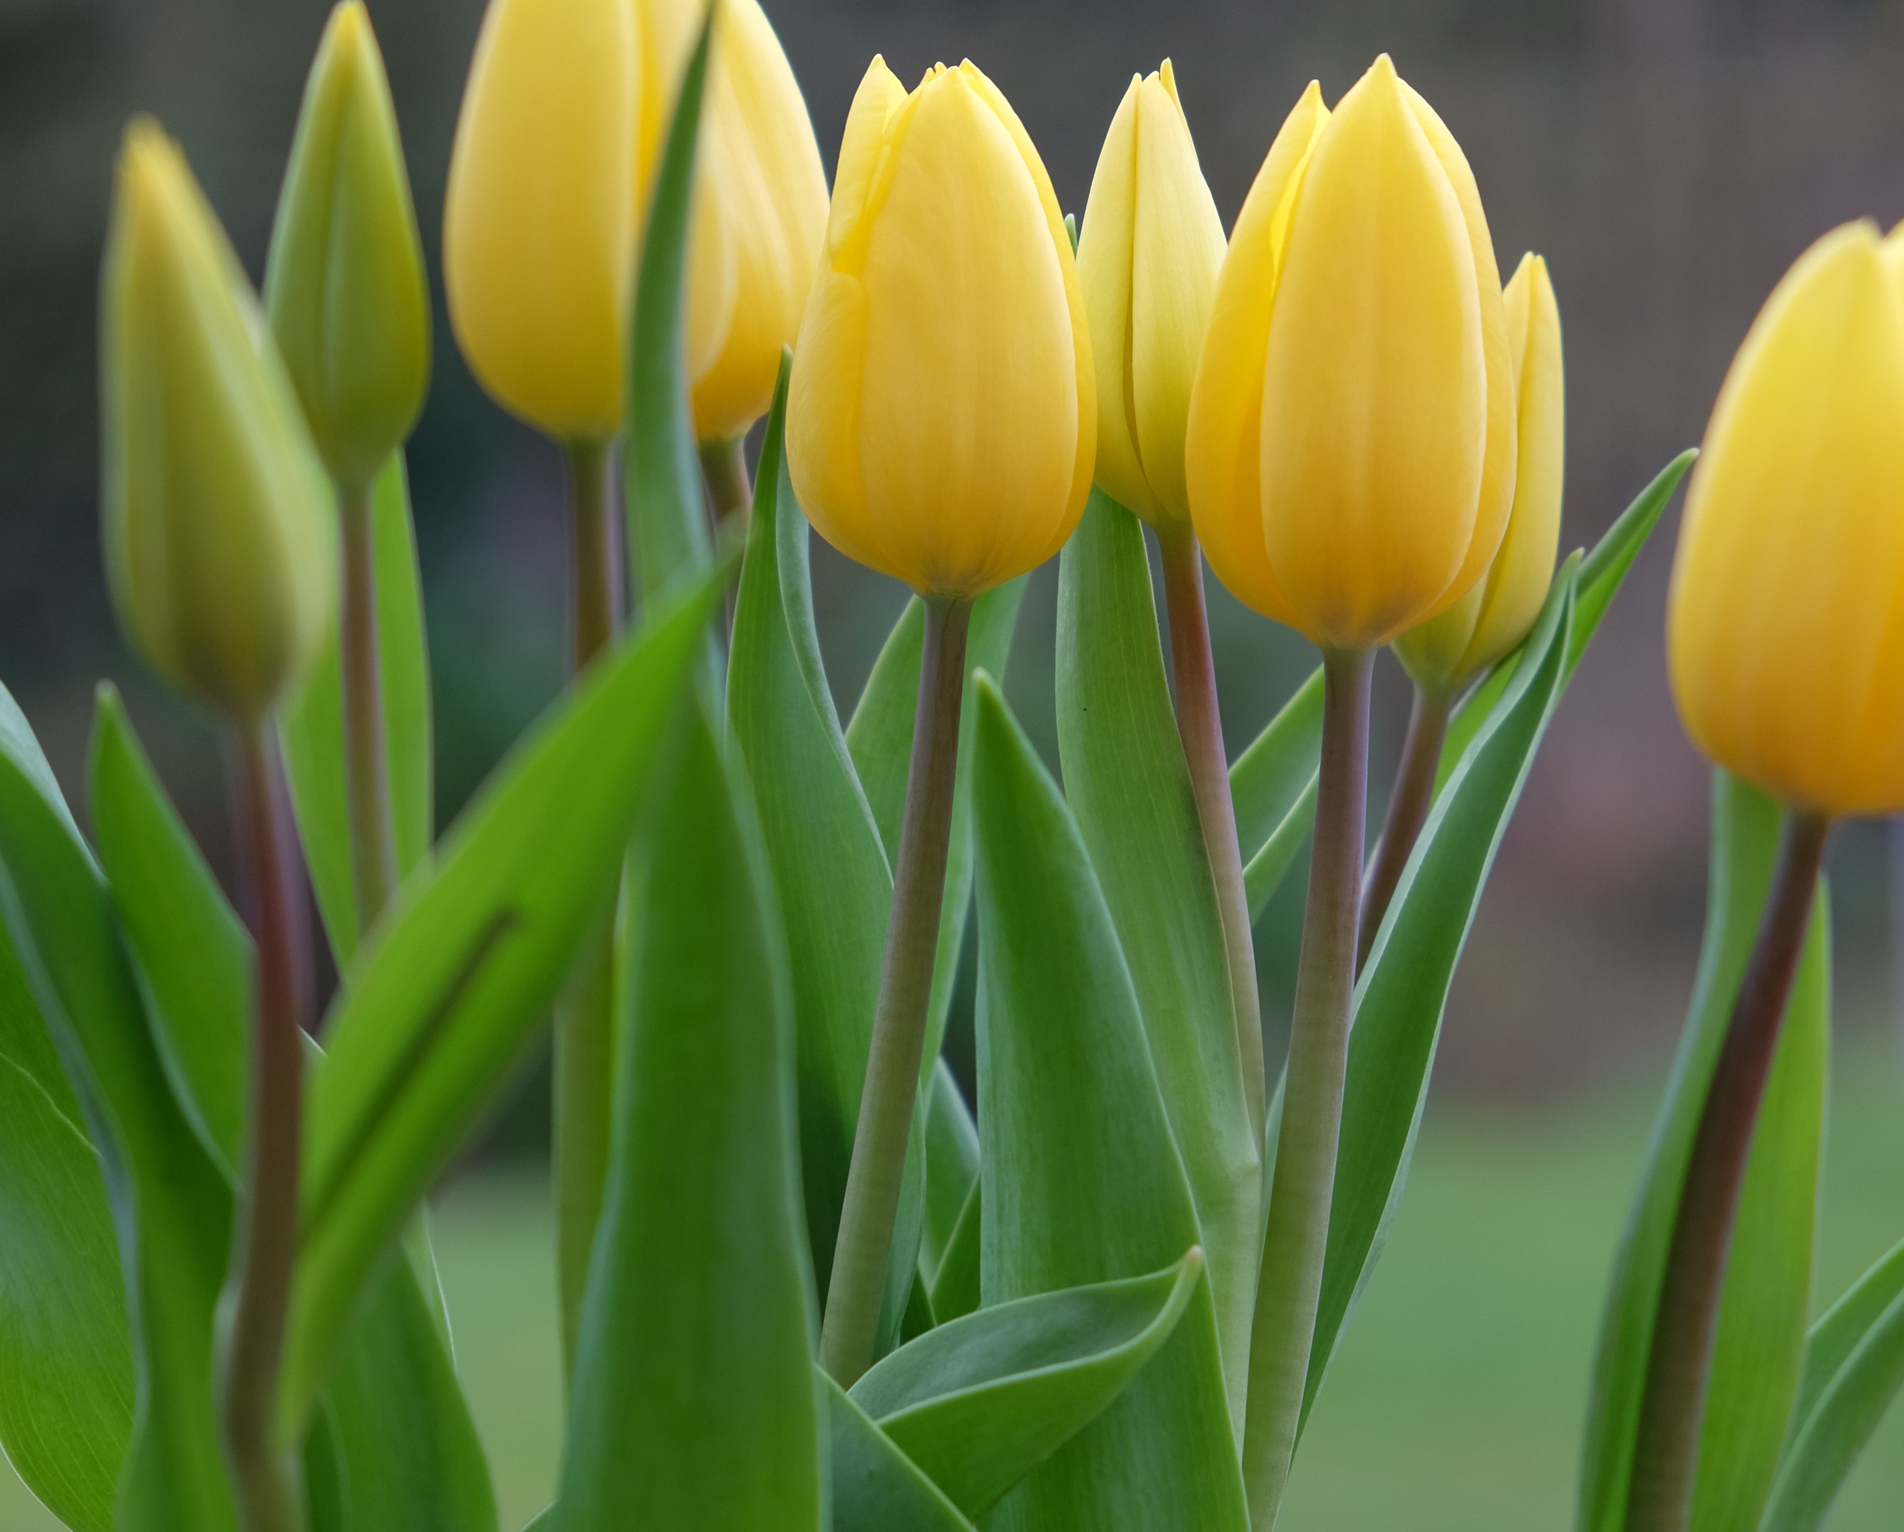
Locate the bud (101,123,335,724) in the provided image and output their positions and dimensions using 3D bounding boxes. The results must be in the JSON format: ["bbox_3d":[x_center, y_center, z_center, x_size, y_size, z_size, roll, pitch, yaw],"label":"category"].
[{"bbox_3d":[-0.069,-0.032,0.615,0.020,0.056,0.021,-9,1,0],"label":"bud"}]

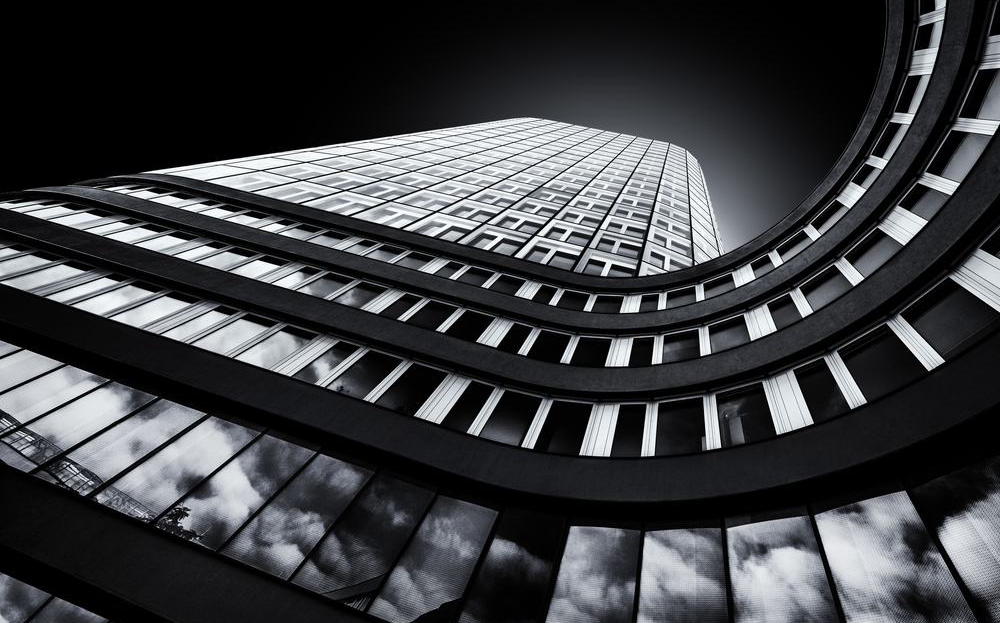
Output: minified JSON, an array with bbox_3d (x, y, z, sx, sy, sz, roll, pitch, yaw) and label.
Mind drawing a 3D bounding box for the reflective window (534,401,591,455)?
[{"bbox_3d":[1.464,2.608,10.625,0.976,1.880,0.100,2,-65,21],"label":"reflective window"}]

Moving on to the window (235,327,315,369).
[{"bbox_3d":[-6.029,0.977,12.718,1.095,2.143,0.100,14,-62,15],"label":"window"}]

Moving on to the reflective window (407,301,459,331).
[{"bbox_3d":[-2.154,0.141,15.023,1.047,1.943,0.100,14,-62,15],"label":"reflective window"}]

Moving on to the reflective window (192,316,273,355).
[{"bbox_3d":[-7.348,0.655,13.069,1.128,2.158,0.100,14,-62,15],"label":"reflective window"}]

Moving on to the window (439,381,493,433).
[{"bbox_3d":[-0.756,2.301,11.332,0.648,2.083,0.100,14,-62,15],"label":"window"}]

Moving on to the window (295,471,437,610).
[{"bbox_3d":[-2.213,3.849,8.255,1.229,2.420,0.100,18,-61,13],"label":"window"}]

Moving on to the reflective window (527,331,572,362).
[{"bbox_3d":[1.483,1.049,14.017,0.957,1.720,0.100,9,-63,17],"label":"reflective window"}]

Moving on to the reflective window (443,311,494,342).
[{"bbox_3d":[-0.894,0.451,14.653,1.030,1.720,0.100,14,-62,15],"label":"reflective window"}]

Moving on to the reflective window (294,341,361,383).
[{"bbox_3d":[-4.438,1.311,12.293,0.686,1.880,0.100,13,-62,15],"label":"reflective window"}]

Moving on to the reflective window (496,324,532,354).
[{"bbox_3d":[0.490,0.828,14.296,0.640,1.720,0.100,14,-62,14],"label":"reflective window"}]

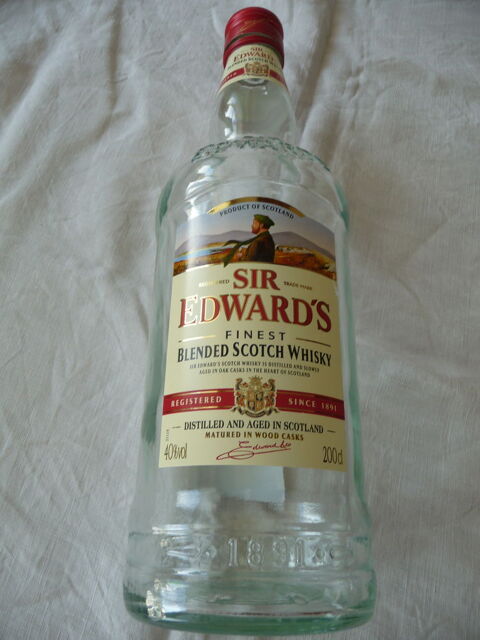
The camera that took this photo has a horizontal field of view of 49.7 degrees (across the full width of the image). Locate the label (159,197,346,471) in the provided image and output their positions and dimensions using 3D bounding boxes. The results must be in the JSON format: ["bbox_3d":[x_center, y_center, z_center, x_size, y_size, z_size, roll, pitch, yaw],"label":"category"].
[{"bbox_3d":[0.007,0.002,0.235,0.081,0.018,0.125,1,69,0],"label":"label"}]

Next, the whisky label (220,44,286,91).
[{"bbox_3d":[0.010,-0.154,0.344,0.051,0.051,0.033,2,69,-2],"label":"whisky label"}]

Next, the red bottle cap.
[{"bbox_3d":[0.010,-0.184,0.356,0.040,0.040,0.033,1,69,0],"label":"red bottle cap"}]

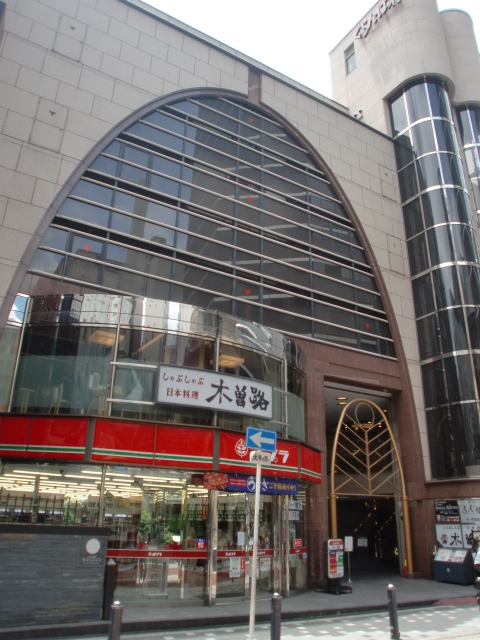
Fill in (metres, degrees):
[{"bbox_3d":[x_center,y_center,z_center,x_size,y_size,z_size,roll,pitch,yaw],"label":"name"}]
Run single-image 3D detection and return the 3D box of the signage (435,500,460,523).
[{"bbox_3d":[5.979,5.546,14.916,0.050,0.680,0.920,16,-26,-32],"label":"signage"}]

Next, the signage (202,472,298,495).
[{"bbox_3d":[0.241,3.593,11.342,2.750,0.360,0.050,17,-27,-35],"label":"signage"}]

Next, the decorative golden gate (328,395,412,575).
[{"bbox_3d":[3.867,4.945,15.373,3.150,5.300,0.200,14,-25,-29],"label":"decorative golden gate"}]

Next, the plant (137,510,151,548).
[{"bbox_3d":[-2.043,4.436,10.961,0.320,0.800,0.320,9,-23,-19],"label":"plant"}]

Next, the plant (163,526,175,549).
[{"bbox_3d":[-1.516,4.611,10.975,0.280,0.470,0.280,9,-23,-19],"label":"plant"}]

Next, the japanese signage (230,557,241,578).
[{"bbox_3d":[-0.088,5.073,10.598,0.290,0.390,0.020,19,-28,-37],"label":"japanese signage"}]

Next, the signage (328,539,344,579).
[{"bbox_3d":[2.353,5.823,12.624,0.500,0.920,0.080,14,-25,-29],"label":"signage"}]

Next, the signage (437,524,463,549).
[{"bbox_3d":[5.946,6.145,14.693,0.050,0.670,0.920,16,-26,-32],"label":"signage"}]

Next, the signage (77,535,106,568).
[{"bbox_3d":[-2.391,3.753,8.393,0.480,0.480,0.040,16,-26,-32],"label":"signage"}]

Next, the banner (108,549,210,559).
[{"bbox_3d":[-1.592,4.462,9.872,2.050,0.155,0.030,10,-23,-20],"label":"banner"}]

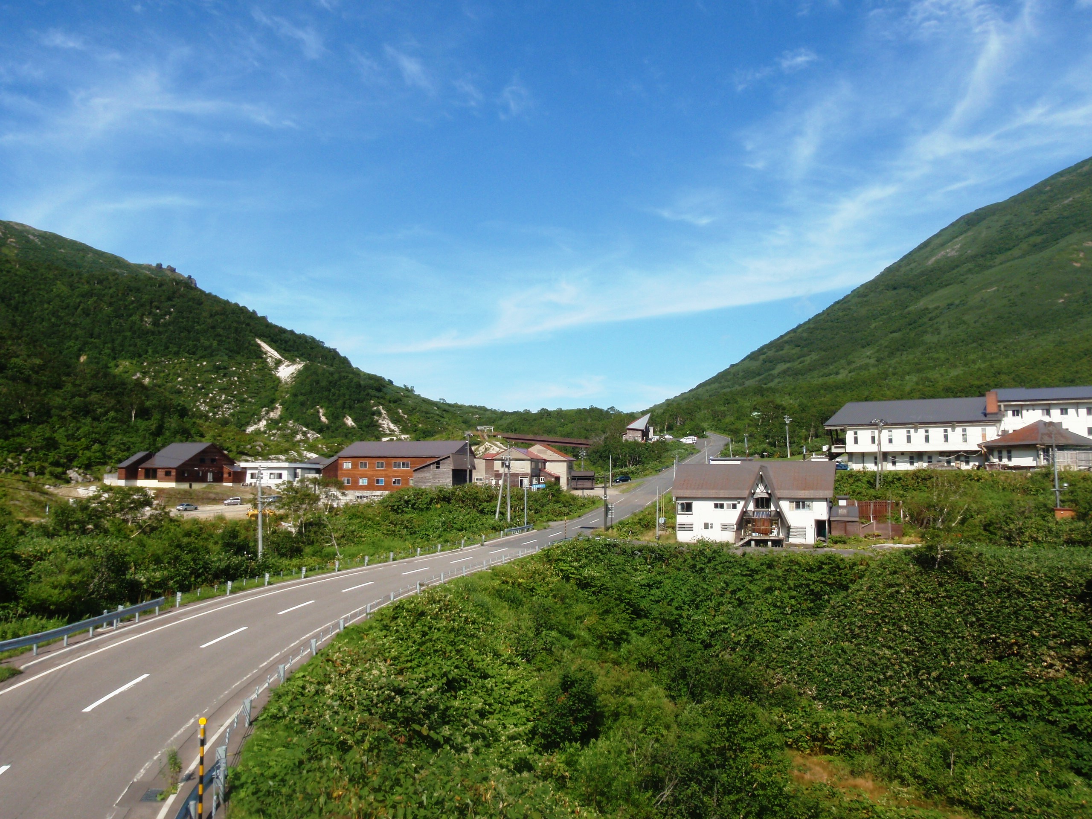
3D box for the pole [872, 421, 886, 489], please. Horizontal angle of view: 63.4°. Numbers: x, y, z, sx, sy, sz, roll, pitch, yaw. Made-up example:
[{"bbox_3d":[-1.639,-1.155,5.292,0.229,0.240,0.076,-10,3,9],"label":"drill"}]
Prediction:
[{"bbox_3d":[44.830,6.180,118.860,1.700,9.980,0.600,0,-5,0],"label":"pole"}]

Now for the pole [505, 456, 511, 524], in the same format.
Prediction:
[{"bbox_3d":[-4.630,10.250,109.540,0.700,8.950,0.500,0,-5,0],"label":"pole"}]

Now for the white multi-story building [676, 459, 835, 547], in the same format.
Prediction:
[{"bbox_3d":[24.510,10.850,103.690,17.400,9.400,10.500,-2,-5,18],"label":"white multi-story building"}]

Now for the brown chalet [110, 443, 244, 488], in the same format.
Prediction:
[{"bbox_3d":[-92.510,14.390,222.890,23.500,10.800,18.500,-2,-5,25],"label":"brown chalet"}]

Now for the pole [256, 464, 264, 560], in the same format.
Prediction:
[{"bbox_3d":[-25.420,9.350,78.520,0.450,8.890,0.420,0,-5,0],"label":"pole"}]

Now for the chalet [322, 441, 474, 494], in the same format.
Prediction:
[{"bbox_3d":[-30.740,12.560,189.860,26.500,10.800,17.500,-2,-5,21],"label":"chalet"}]

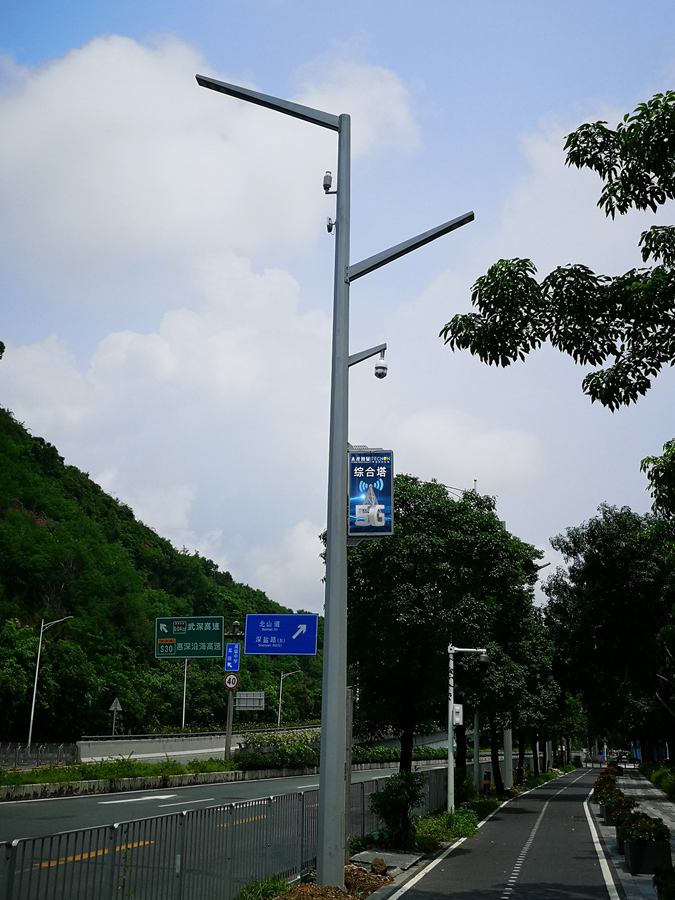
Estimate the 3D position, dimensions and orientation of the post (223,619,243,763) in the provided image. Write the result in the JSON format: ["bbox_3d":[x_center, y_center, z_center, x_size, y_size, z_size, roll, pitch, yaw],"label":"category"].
[{"bbox_3d":[-5.006,11.425,43.093,0.740,6.560,0.420,-2,-18,11],"label":"post"}]

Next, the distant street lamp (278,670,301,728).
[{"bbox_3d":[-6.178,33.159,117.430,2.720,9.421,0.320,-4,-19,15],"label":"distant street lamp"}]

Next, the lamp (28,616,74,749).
[{"bbox_3d":[-21.948,18.012,69.810,2.720,10.355,0.320,-4,-19,15],"label":"lamp"}]

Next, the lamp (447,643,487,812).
[{"bbox_3d":[3.488,7.519,24.659,1.050,4.468,0.340,-1,-18,8],"label":"lamp"}]

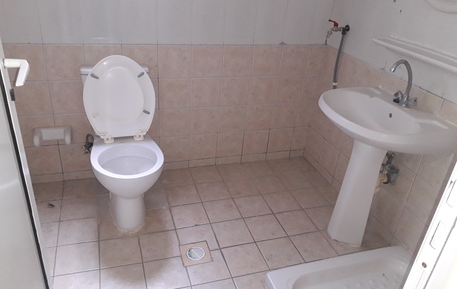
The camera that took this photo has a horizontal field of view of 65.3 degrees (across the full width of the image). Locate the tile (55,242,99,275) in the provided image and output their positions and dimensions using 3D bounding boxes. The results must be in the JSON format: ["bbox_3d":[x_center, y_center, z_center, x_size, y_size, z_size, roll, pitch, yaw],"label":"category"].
[{"bbox_3d":[-0.740,0.565,1.754,0.200,0.009,0.198,-5,30,-18],"label":"tile"}]

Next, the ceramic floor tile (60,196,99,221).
[{"bbox_3d":[-0.856,0.375,2.070,0.199,0.012,0.198,-5,30,-18],"label":"ceramic floor tile"}]

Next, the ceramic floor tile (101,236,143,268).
[{"bbox_3d":[-0.546,0.545,1.807,0.200,0.010,0.200,-5,30,-18],"label":"ceramic floor tile"}]

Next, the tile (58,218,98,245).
[{"bbox_3d":[-0.801,0.472,1.923,0.199,0.010,0.198,-5,30,-18],"label":"tile"}]

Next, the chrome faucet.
[{"bbox_3d":[0.817,-0.281,1.672,0.160,0.220,0.144,-5,30,-18],"label":"chrome faucet"}]

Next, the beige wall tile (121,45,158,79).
[{"bbox_3d":[-0.513,-0.484,2.095,0.199,0.200,0.010,-5,30,-18],"label":"beige wall tile"}]

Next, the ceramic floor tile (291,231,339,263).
[{"bbox_3d":[0.465,0.558,1.945,0.200,0.010,0.200,-5,30,-18],"label":"ceramic floor tile"}]

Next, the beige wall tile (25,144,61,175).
[{"bbox_3d":[-1.126,0.098,2.176,0.200,0.200,0.010,-5,30,-18],"label":"beige wall tile"}]

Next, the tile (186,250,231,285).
[{"bbox_3d":[-0.105,0.607,1.765,0.200,0.010,0.200,-5,30,-18],"label":"tile"}]

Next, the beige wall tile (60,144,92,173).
[{"bbox_3d":[-0.937,0.080,2.235,0.198,0.198,0.010,-5,30,-18],"label":"beige wall tile"}]

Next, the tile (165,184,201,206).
[{"bbox_3d":[-0.284,0.325,2.240,0.198,0.010,0.198,-5,30,-18],"label":"tile"}]

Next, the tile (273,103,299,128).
[{"bbox_3d":[0.407,-0.206,2.570,0.198,0.198,0.010,-5,30,-18],"label":"tile"}]

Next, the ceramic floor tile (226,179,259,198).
[{"bbox_3d":[0.092,0.295,2.378,0.199,0.012,0.198,-5,30,-18],"label":"ceramic floor tile"}]

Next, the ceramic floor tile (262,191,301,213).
[{"bbox_3d":[0.345,0.373,2.289,0.200,0.009,0.198,-5,30,-18],"label":"ceramic floor tile"}]

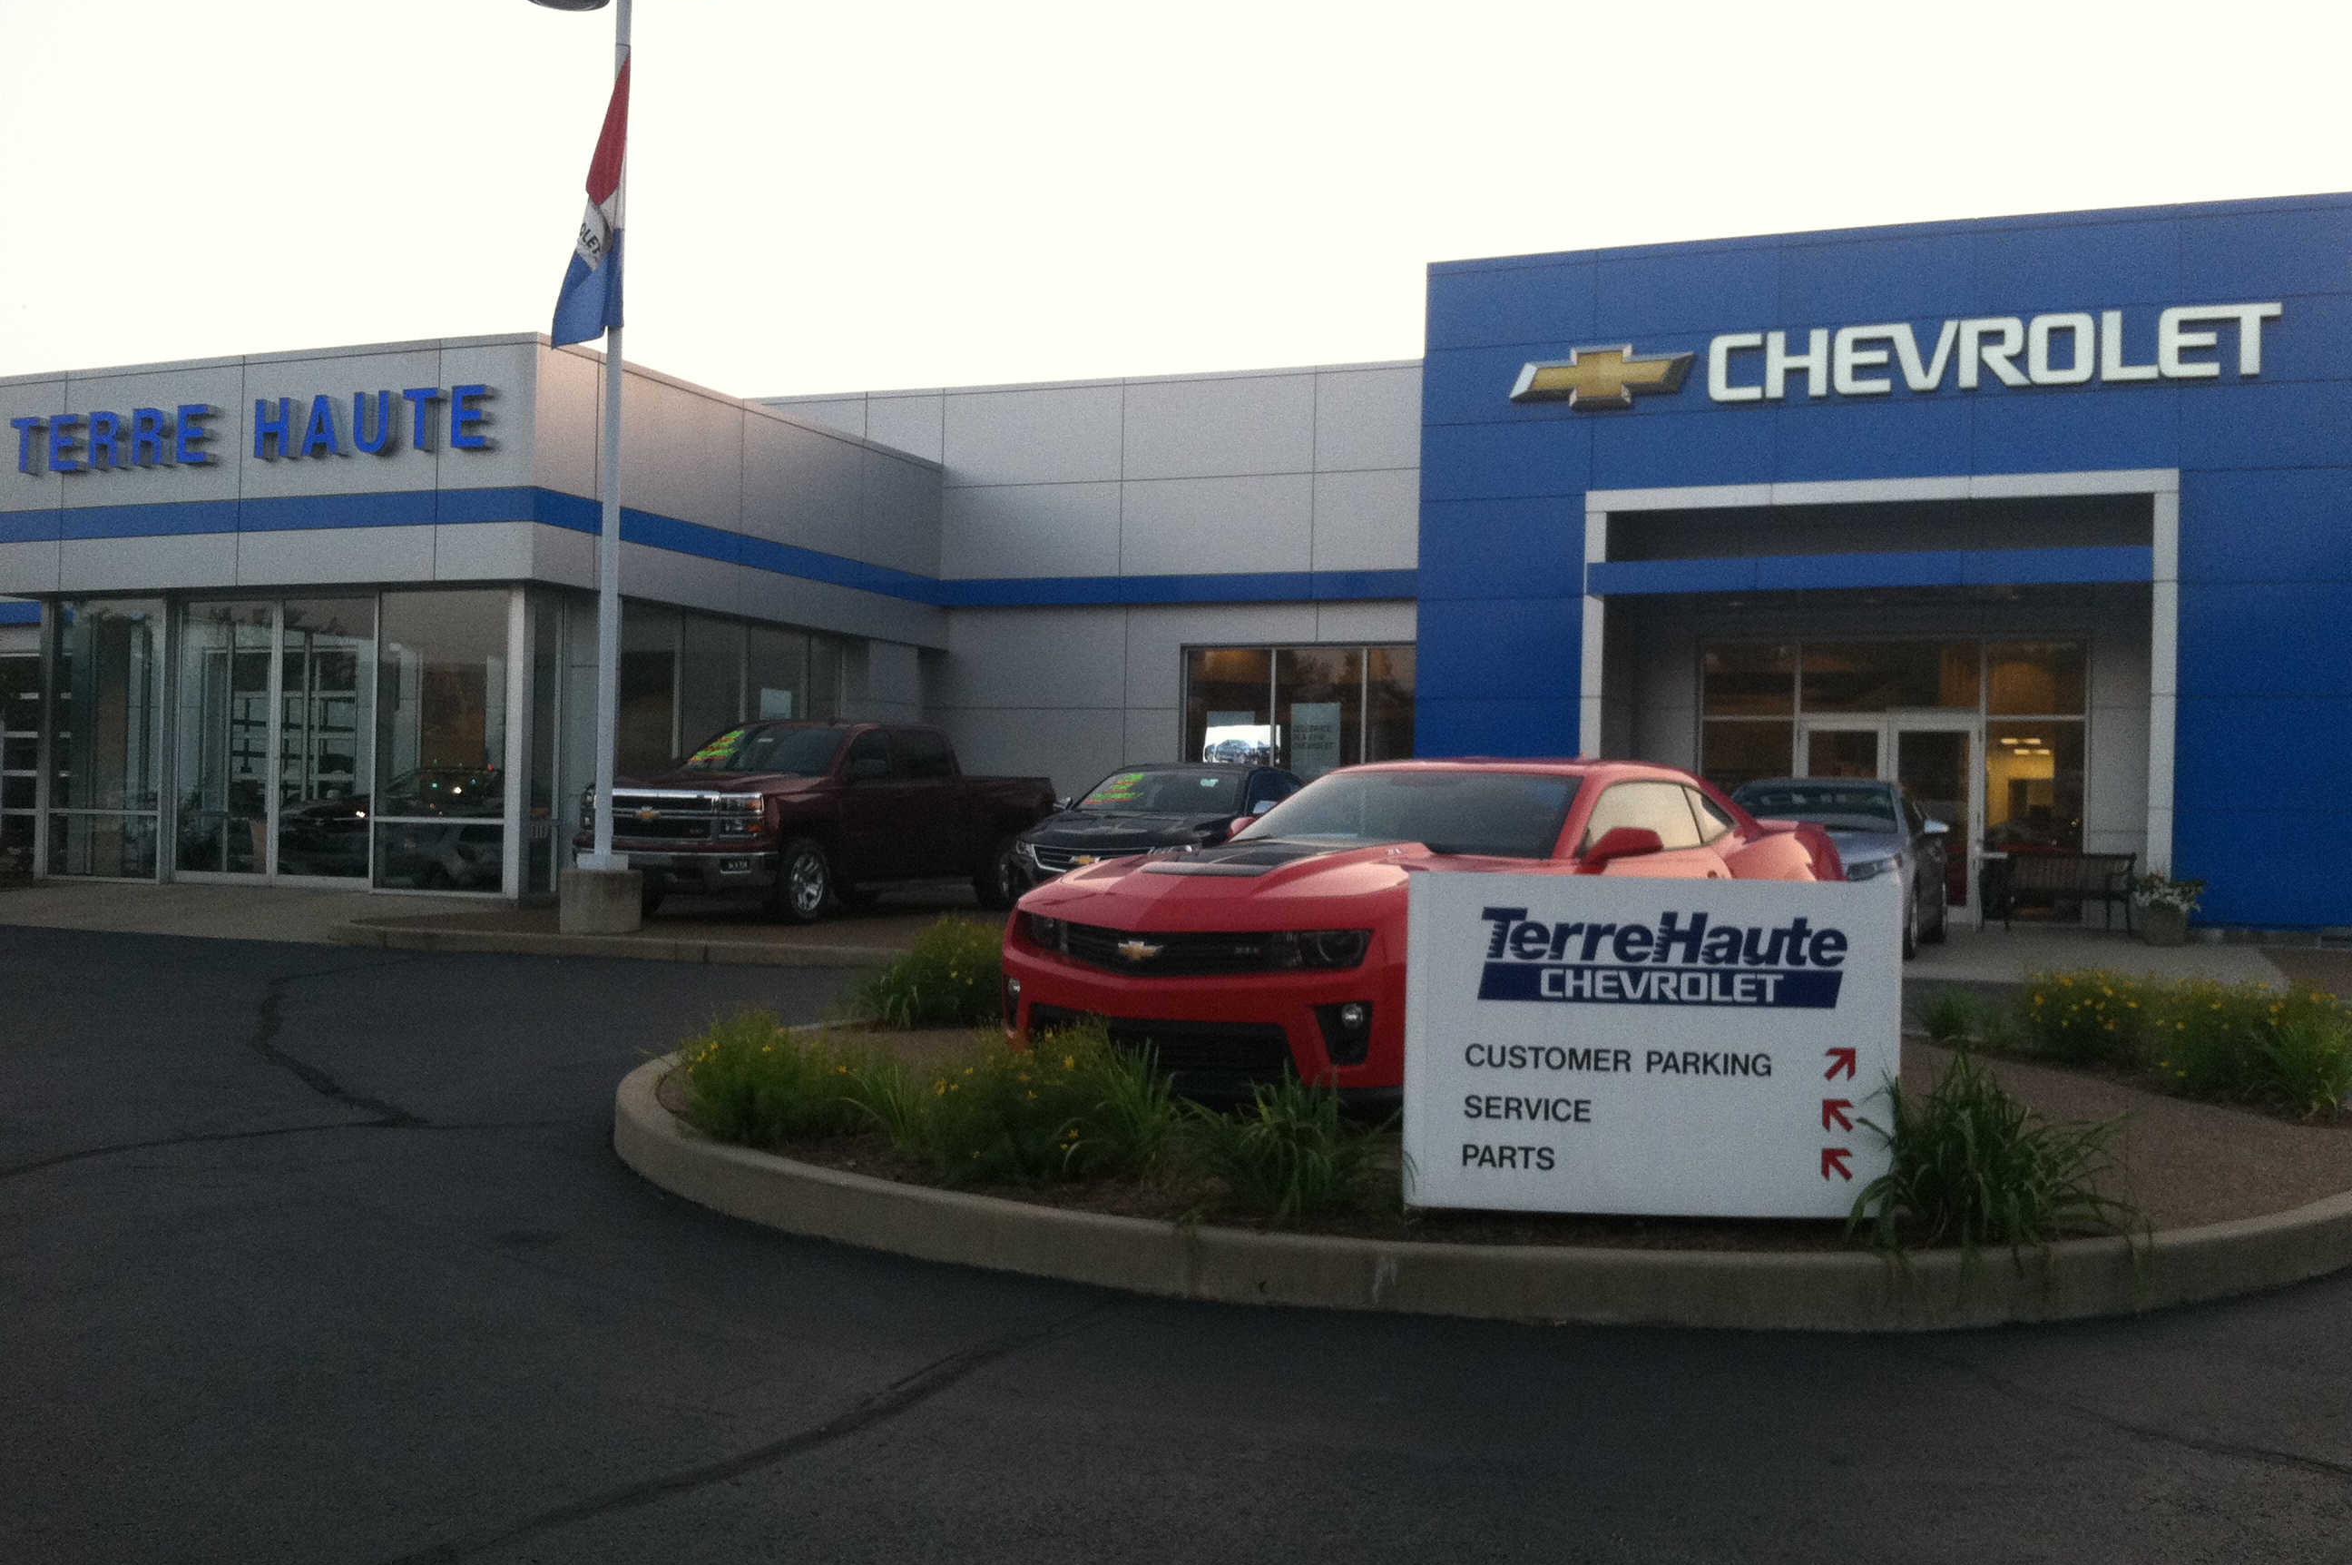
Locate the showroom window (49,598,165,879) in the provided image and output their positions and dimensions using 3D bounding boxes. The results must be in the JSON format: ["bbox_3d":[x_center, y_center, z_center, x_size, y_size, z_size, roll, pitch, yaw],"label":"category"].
[{"bbox_3d":[-11.832,-0.479,26.314,1.780,3.110,0.120,1,-1,23],"label":"showroom window"}]

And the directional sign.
[{"bbox_3d":[1.262,0.697,6.377,1.303,0.881,0.180,1,-1,0],"label":"directional sign"}]

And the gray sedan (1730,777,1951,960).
[{"bbox_3d":[5.626,0.696,20.558,1.900,1.465,4.850,1,-1,23],"label":"gray sedan"}]

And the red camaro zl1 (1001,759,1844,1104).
[{"bbox_3d":[1.278,0.567,10.195,1.960,1.376,4.840,0,-2,35],"label":"red camaro zl1"}]

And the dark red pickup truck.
[{"bbox_3d":[-3.300,0.353,23.006,2.070,1.880,5.840,1,-1,24],"label":"dark red pickup truck"}]

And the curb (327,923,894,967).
[{"bbox_3d":[-4.307,1.213,17.667,5.100,0.150,0.220,1,-1,23],"label":"curb"}]

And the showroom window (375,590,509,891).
[{"bbox_3d":[-7.525,-0.403,24.472,1.728,3.109,0.120,1,-1,23],"label":"showroom window"}]

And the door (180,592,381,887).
[{"bbox_3d":[-9.680,-0.437,25.611,2.771,3.066,0.120,1,-1,23],"label":"door"}]

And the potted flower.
[{"bbox_3d":[8.861,1.123,21.184,0.640,0.672,0.620,1,-1,0],"label":"potted flower"}]

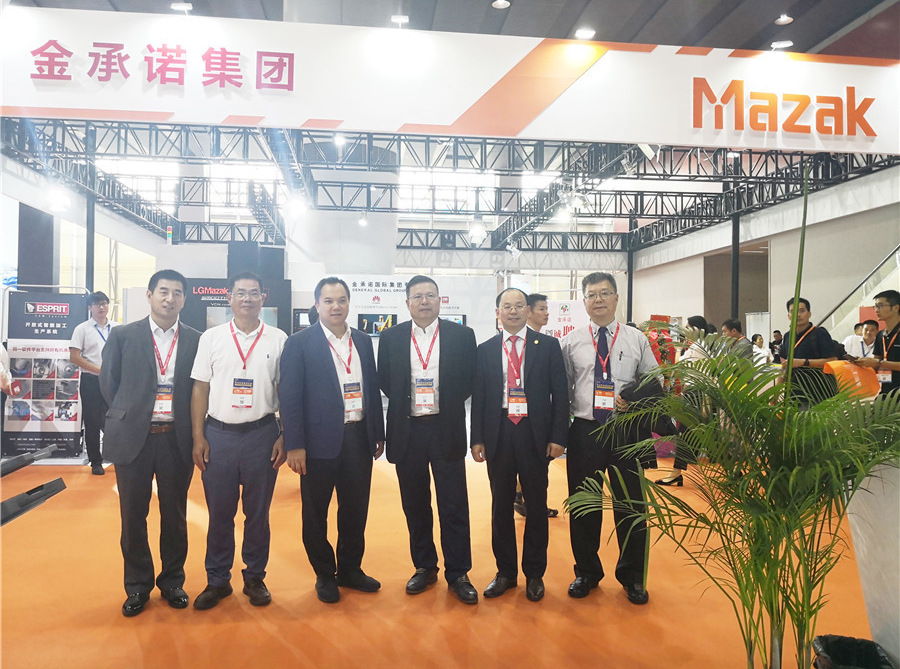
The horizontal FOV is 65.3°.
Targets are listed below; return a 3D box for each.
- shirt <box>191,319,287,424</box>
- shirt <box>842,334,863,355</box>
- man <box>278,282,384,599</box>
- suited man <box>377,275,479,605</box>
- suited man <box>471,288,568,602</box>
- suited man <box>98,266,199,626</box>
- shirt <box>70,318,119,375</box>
[{"bbox_3d":[-1.119,0.199,3.730,0.500,0.560,0.280,1,-1,-20],"label":"shirt"},{"bbox_3d":[4.948,0.311,8.400,0.480,0.600,0.280,1,-1,-25],"label":"shirt"},{"bbox_3d":[-0.641,0.538,3.830,0.530,1.700,0.370,1,-1,-25],"label":"man"},{"bbox_3d":[-0.123,0.537,3.830,0.550,1.710,0.360,0,-1,-3],"label":"suited man"},{"bbox_3d":[0.380,0.572,3.840,0.530,1.650,0.340,0,-1,8],"label":"suited man"},{"bbox_3d":[-1.579,0.519,3.700,0.510,1.720,0.360,1,-1,-30],"label":"suited man"},{"bbox_3d":[-3.480,0.119,6.950,0.500,0.570,0.280,1,-1,-38],"label":"shirt"}]

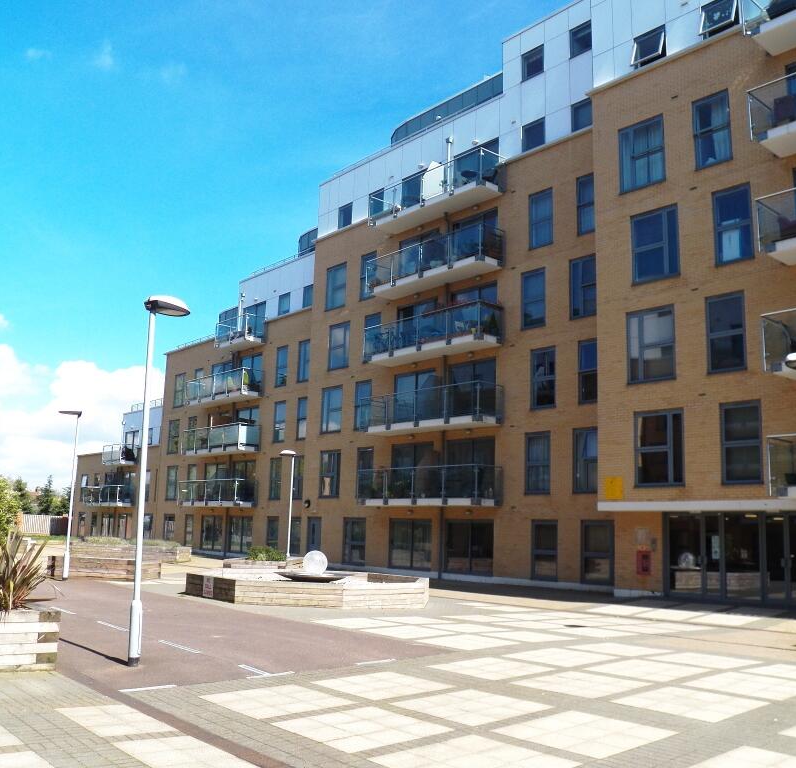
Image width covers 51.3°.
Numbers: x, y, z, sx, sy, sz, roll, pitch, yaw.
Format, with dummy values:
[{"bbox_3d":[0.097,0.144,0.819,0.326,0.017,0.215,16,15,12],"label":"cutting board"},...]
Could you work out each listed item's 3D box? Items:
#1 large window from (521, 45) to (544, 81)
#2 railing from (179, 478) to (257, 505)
[{"bbox_3d":[4.904,-11.499,29.831,0.120,1.050,1.050,8,-11,-39],"label":"large window"},{"bbox_3d":[-9.600,5.839,43.859,1.300,1.320,6.150,11,-13,-41],"label":"railing"}]

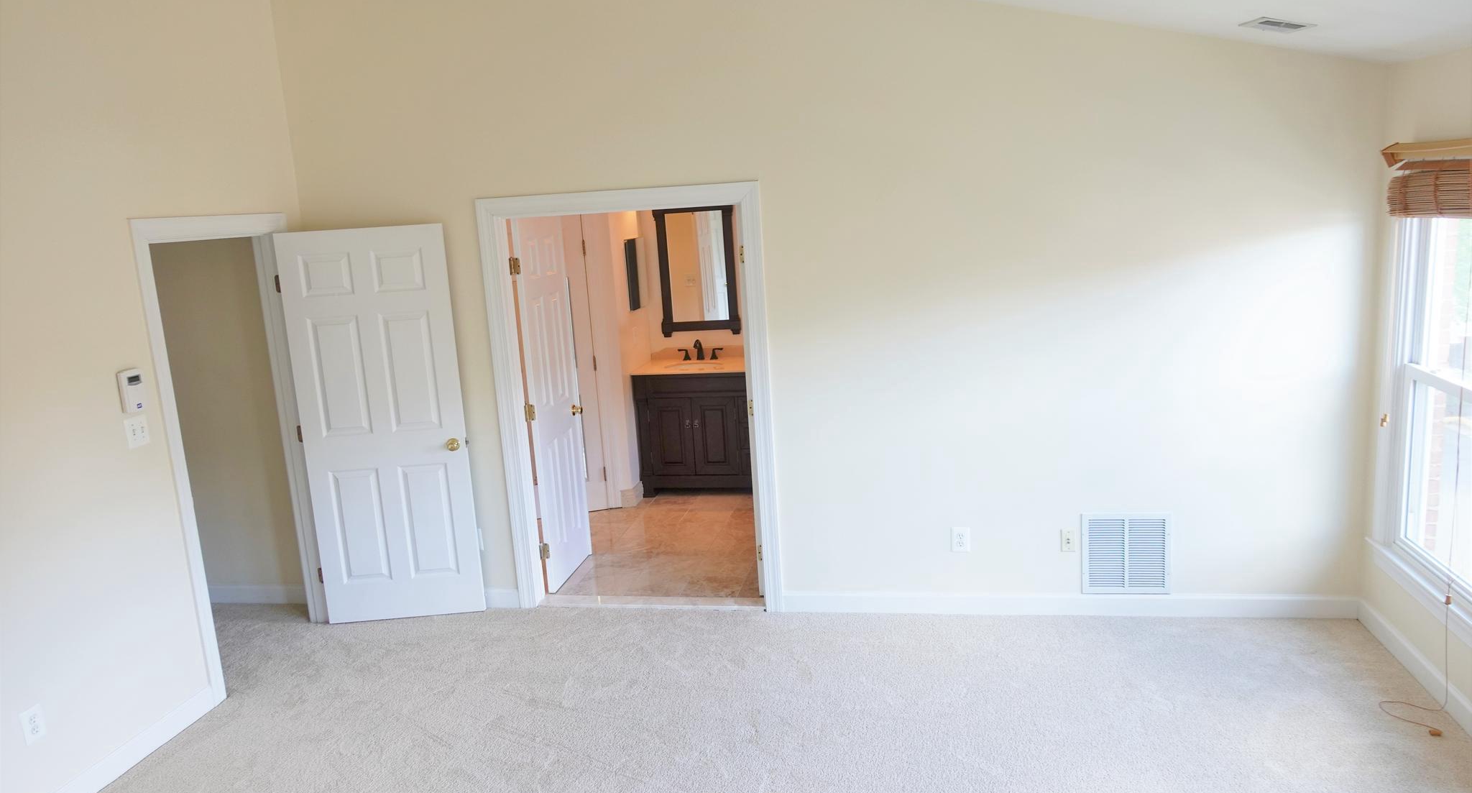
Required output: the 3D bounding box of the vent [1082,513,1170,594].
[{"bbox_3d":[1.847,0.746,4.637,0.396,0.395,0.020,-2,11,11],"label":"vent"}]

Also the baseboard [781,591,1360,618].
[{"bbox_3d":[1.549,1.011,4.745,2.658,0.104,0.016,-2,11,11],"label":"baseboard"}]

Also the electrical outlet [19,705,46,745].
[{"bbox_3d":[-2.496,1.168,3.488,0.008,0.119,0.074,-2,11,11],"label":"electrical outlet"}]

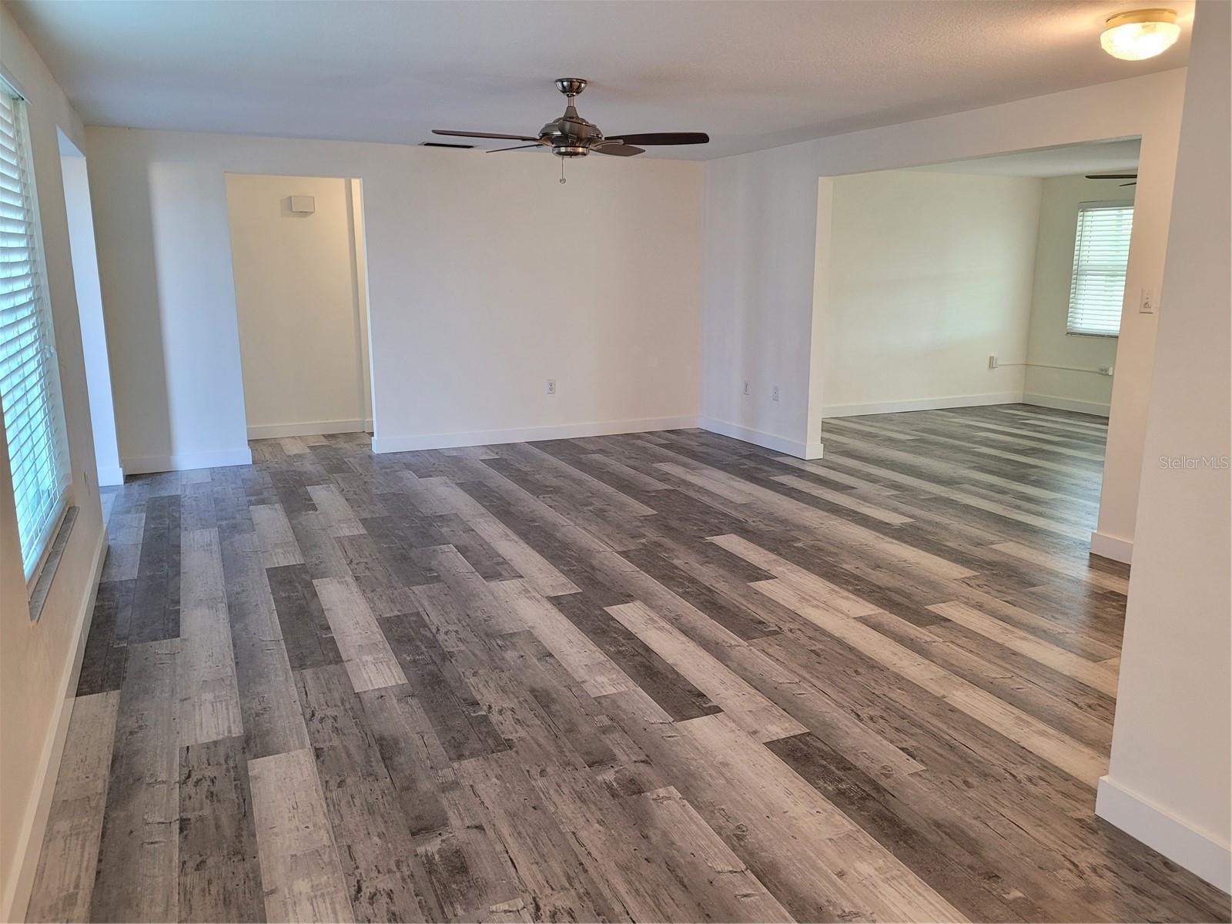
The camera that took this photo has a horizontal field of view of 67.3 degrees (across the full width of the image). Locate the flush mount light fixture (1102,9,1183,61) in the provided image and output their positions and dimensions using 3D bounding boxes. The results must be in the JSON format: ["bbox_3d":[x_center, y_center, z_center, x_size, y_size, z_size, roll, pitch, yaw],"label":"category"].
[{"bbox_3d":[1.841,-1.490,3.256,0.250,0.140,0.250,-5,13,-24],"label":"flush mount light fixture"}]

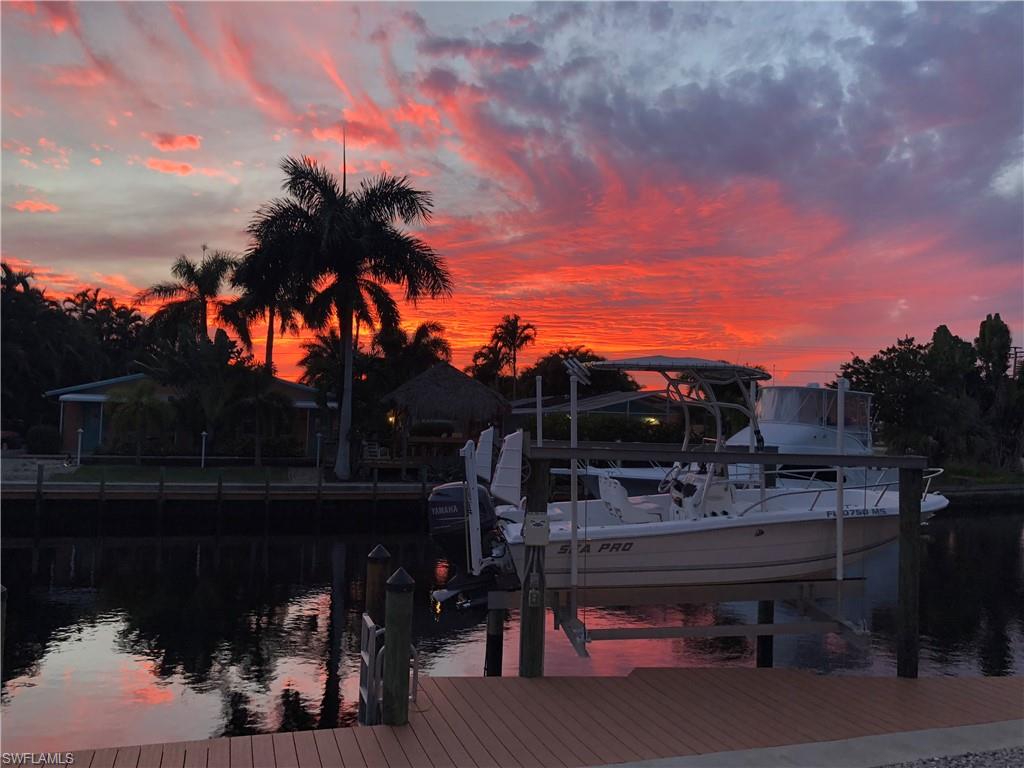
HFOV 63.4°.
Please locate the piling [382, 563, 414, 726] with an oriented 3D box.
[{"bbox_3d":[-0.865,1.999,6.316,0.220,1.189,0.220,3,-3,-19],"label":"piling"}]

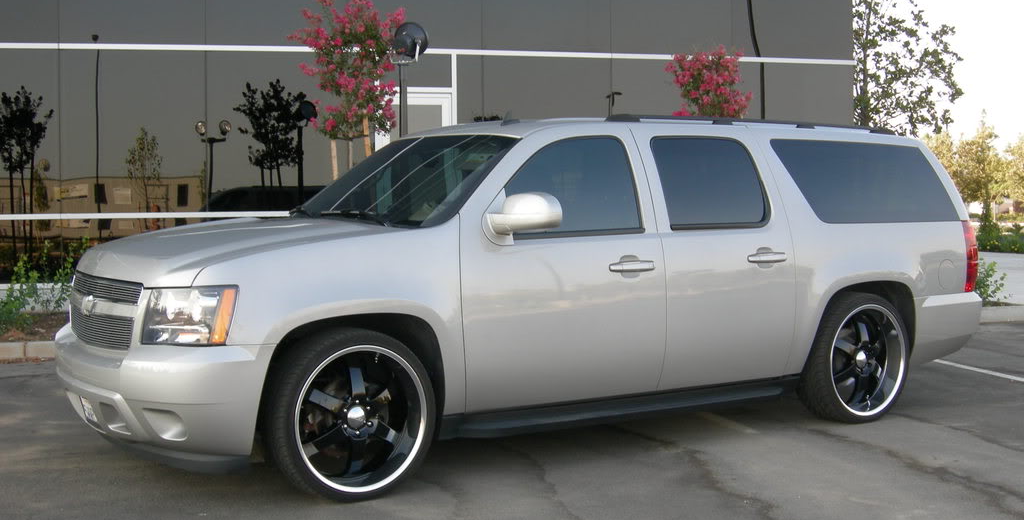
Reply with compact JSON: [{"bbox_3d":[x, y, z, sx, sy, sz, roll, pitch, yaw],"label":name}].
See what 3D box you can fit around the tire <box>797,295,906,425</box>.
[{"bbox_3d":[2.006,0.576,7.675,0.750,0.750,0.250,-2,3,-34],"label":"tire"}]

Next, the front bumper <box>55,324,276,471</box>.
[{"bbox_3d":[-1.771,0.582,6.118,0.530,0.540,1.980,-3,5,-35],"label":"front bumper"}]

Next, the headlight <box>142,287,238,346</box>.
[{"bbox_3d":[-1.366,0.237,5.479,0.310,0.260,0.430,-3,5,-35],"label":"headlight"}]

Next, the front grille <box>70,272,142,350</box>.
[{"bbox_3d":[-1.894,0.233,6.008,0.140,0.320,0.960,-3,5,-35],"label":"front grille"}]

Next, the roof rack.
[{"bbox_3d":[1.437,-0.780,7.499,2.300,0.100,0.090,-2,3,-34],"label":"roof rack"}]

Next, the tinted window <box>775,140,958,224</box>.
[{"bbox_3d":[2.099,-0.451,7.647,1.530,0.475,0.070,-3,-7,-35],"label":"tinted window"}]

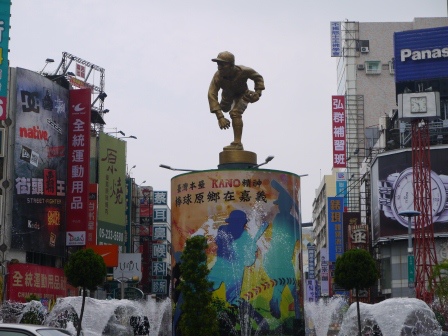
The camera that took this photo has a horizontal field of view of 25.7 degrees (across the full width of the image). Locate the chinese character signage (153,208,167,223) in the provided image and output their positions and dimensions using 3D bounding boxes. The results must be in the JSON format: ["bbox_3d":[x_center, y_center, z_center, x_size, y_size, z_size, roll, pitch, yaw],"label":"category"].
[{"bbox_3d":[-5.721,4.295,88.358,1.214,1.223,0.300,-1,-9,4],"label":"chinese character signage"}]

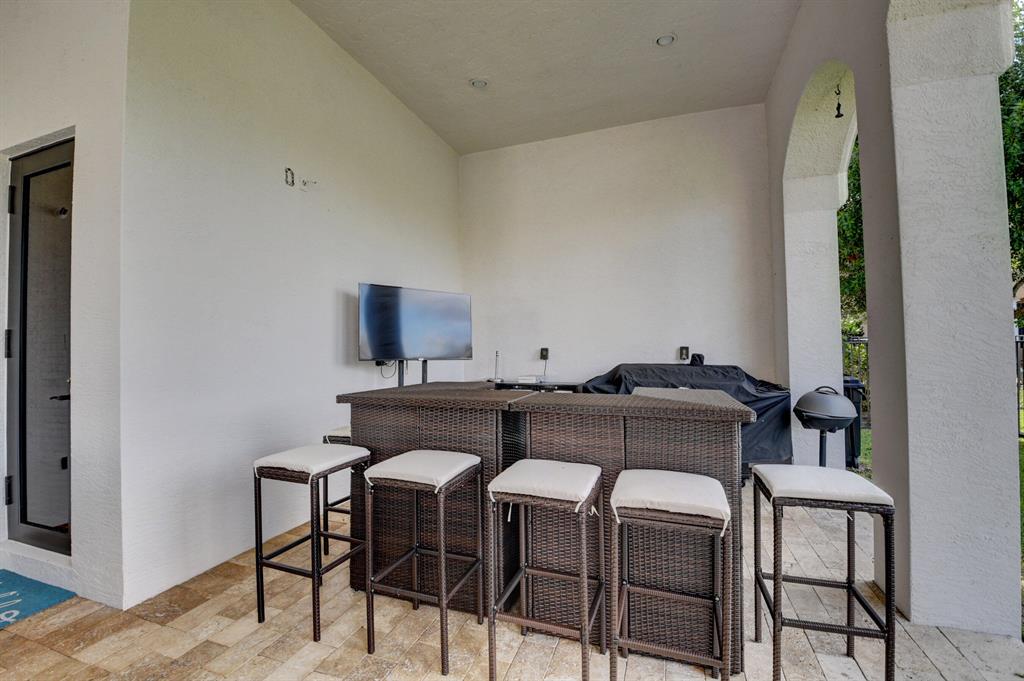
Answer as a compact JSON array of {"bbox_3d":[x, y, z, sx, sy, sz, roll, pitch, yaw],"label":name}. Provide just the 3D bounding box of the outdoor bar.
[{"bbox_3d":[0.169,0.846,2.513,2.050,1.076,1.052,-1,-2,19],"label":"outdoor bar"}]

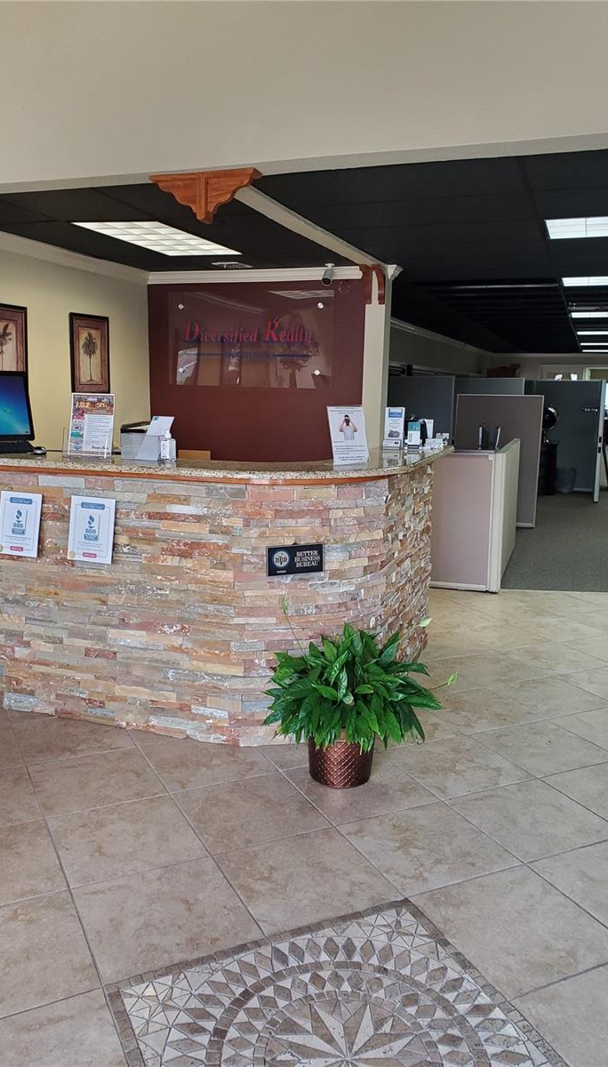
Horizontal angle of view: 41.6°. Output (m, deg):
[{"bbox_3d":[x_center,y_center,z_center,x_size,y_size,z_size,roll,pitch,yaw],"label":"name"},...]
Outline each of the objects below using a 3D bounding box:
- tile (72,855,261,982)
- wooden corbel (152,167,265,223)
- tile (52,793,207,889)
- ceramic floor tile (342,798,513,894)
[{"bbox_3d":[-0.411,1.113,2.328,0.452,0.010,0.452,-4,11,-25],"label":"tile"},{"bbox_3d":[-0.430,-1.485,3.569,0.490,0.195,0.125,4,10,19],"label":"wooden corbel"},{"bbox_3d":[-0.556,0.952,2.505,0.415,0.010,0.415,-4,11,-25],"label":"tile"},{"bbox_3d":[0.381,0.972,2.491,0.415,0.010,0.415,-4,11,-25],"label":"ceramic floor tile"}]

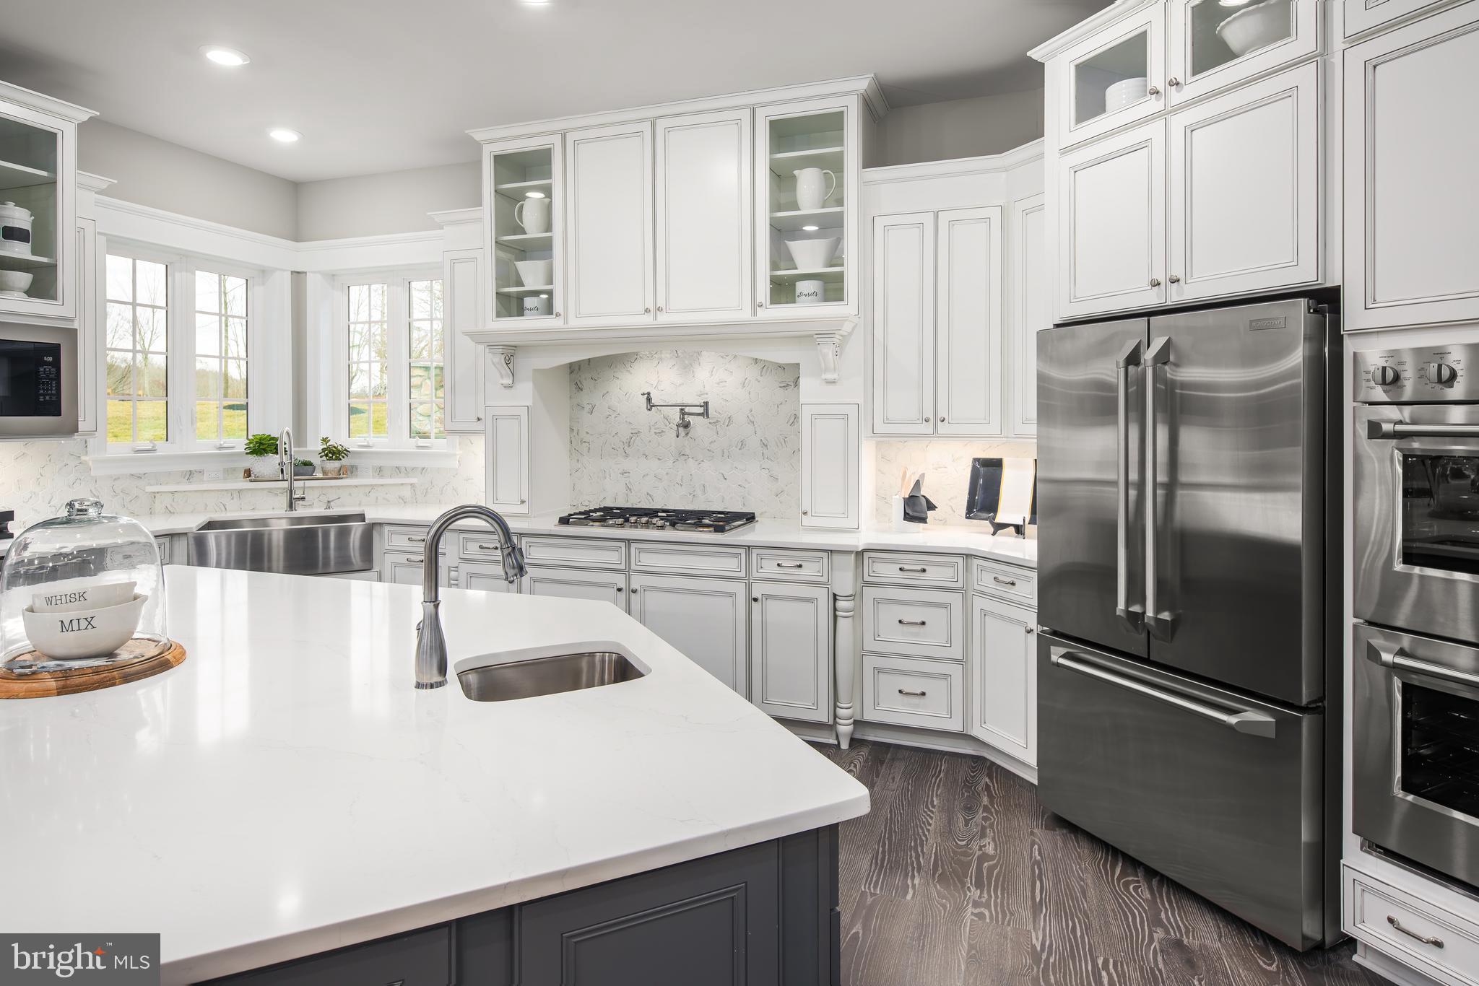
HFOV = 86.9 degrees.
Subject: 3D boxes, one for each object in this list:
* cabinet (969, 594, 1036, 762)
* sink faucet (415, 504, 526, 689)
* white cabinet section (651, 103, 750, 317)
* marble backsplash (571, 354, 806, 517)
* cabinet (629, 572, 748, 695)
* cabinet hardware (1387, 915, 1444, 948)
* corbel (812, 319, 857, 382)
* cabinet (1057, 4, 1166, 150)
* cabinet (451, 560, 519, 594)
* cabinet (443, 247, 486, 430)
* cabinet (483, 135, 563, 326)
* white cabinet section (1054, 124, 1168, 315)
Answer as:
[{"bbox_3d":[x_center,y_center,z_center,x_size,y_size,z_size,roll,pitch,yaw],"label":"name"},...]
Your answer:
[{"bbox_3d":[1.304,0.751,3.321,0.500,0.620,0.365,-1,3,-25],"label":"cabinet"},{"bbox_3d":[-0.578,0.208,1.674,0.230,0.370,0.090,-2,3,-30],"label":"sink faucet"},{"bbox_3d":[-0.128,-1.444,4.223,0.528,1.064,0.370,1,3,18],"label":"white cabinet section"},{"bbox_3d":[-0.325,-0.358,4.501,1.534,0.966,0.040,1,3,18],"label":"marble backsplash"},{"bbox_3d":[-0.169,0.693,3.933,0.594,0.620,0.500,1,3,18],"label":"cabinet"},{"bbox_3d":[1.663,1.087,1.931,0.030,0.021,0.118,-2,3,-27],"label":"cabinet hardware"},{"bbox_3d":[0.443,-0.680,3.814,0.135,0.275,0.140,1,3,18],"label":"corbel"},{"bbox_3d":[1.525,-1.464,2.868,0.500,0.365,0.437,-1,3,-25],"label":"cabinet"},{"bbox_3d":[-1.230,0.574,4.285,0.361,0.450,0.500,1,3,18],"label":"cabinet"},{"bbox_3d":[-1.556,-0.906,4.752,0.335,1.090,0.330,1,3,18],"label":"cabinet"},{"bbox_3d":[-1.154,-1.467,4.583,0.530,1.071,0.420,1,3,18],"label":"cabinet"},{"bbox_3d":[1.498,-0.922,2.797,0.520,0.591,0.405,-2,3,-28],"label":"white cabinet section"}]

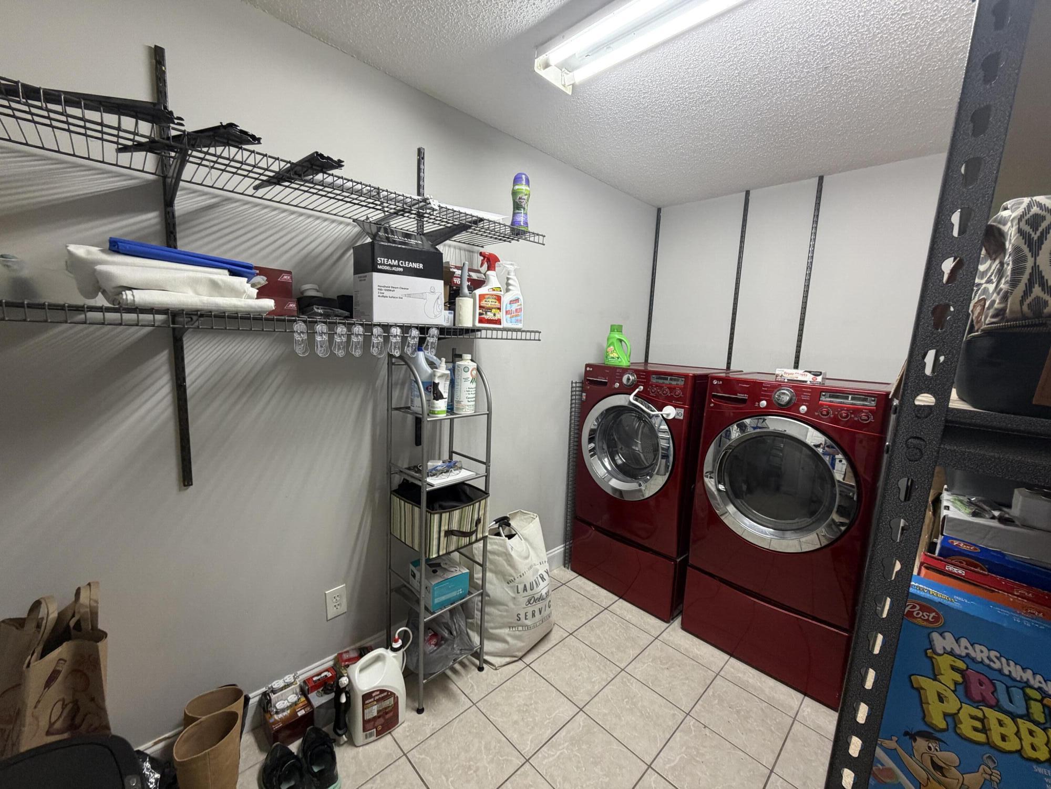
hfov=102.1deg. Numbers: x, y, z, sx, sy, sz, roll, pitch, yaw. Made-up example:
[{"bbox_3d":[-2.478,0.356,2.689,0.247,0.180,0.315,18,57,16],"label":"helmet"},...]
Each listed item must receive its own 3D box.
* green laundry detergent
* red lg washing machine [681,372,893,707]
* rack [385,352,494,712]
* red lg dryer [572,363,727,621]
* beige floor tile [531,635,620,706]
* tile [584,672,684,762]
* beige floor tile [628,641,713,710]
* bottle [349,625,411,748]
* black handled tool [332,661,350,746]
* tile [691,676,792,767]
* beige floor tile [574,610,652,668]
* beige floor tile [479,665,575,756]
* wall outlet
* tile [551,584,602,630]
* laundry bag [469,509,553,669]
[{"bbox_3d":[0.562,-0.299,2.591,0.148,0.240,0.090,6,9,21],"label":"green laundry detergent"},{"bbox_3d":[1.353,0.584,2.185,0.683,1.337,0.765,11,12,43],"label":"red lg washing machine"},{"bbox_3d":[-0.363,0.541,1.777,0.328,1.385,0.280,-6,12,-44],"label":"rack"},{"bbox_3d":[0.778,0.504,2.643,0.704,1.345,0.685,-6,12,-44],"label":"red lg dryer"},{"bbox_3d":[0.232,1.266,1.964,0.305,0.012,0.305,-6,12,-44],"label":"beige floor tile"},{"bbox_3d":[0.445,1.291,1.726,0.298,0.010,0.298,-6,12,-44],"label":"tile"},{"bbox_3d":[0.663,1.270,1.940,0.298,0.010,0.298,-6,12,-44],"label":"beige floor tile"},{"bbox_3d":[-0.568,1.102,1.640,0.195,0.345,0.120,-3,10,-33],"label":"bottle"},{"bbox_3d":[-0.663,1.108,1.538,0.050,0.285,0.055,-6,12,-44],"label":"black handled tool"},{"bbox_3d":[0.887,1.324,1.744,0.305,0.012,0.305,-6,12,-44],"label":"tile"},{"bbox_3d":[0.454,1.243,2.179,0.305,0.012,0.305,-6,12,-44],"label":"beige floor tile"},{"bbox_3d":[0.011,1.288,1.748,0.305,0.012,0.305,-6,12,-44],"label":"beige floor tile"},{"bbox_3d":[-0.776,0.857,1.747,0.079,0.125,0.010,-6,12,-44],"label":"wall outlet"},{"bbox_3d":[0.234,1.186,2.368,0.298,0.010,0.298,-6,12,-44],"label":"tile"},{"bbox_3d":[-0.084,0.928,2.150,0.340,0.580,0.400,9,11,38],"label":"laundry bag"}]

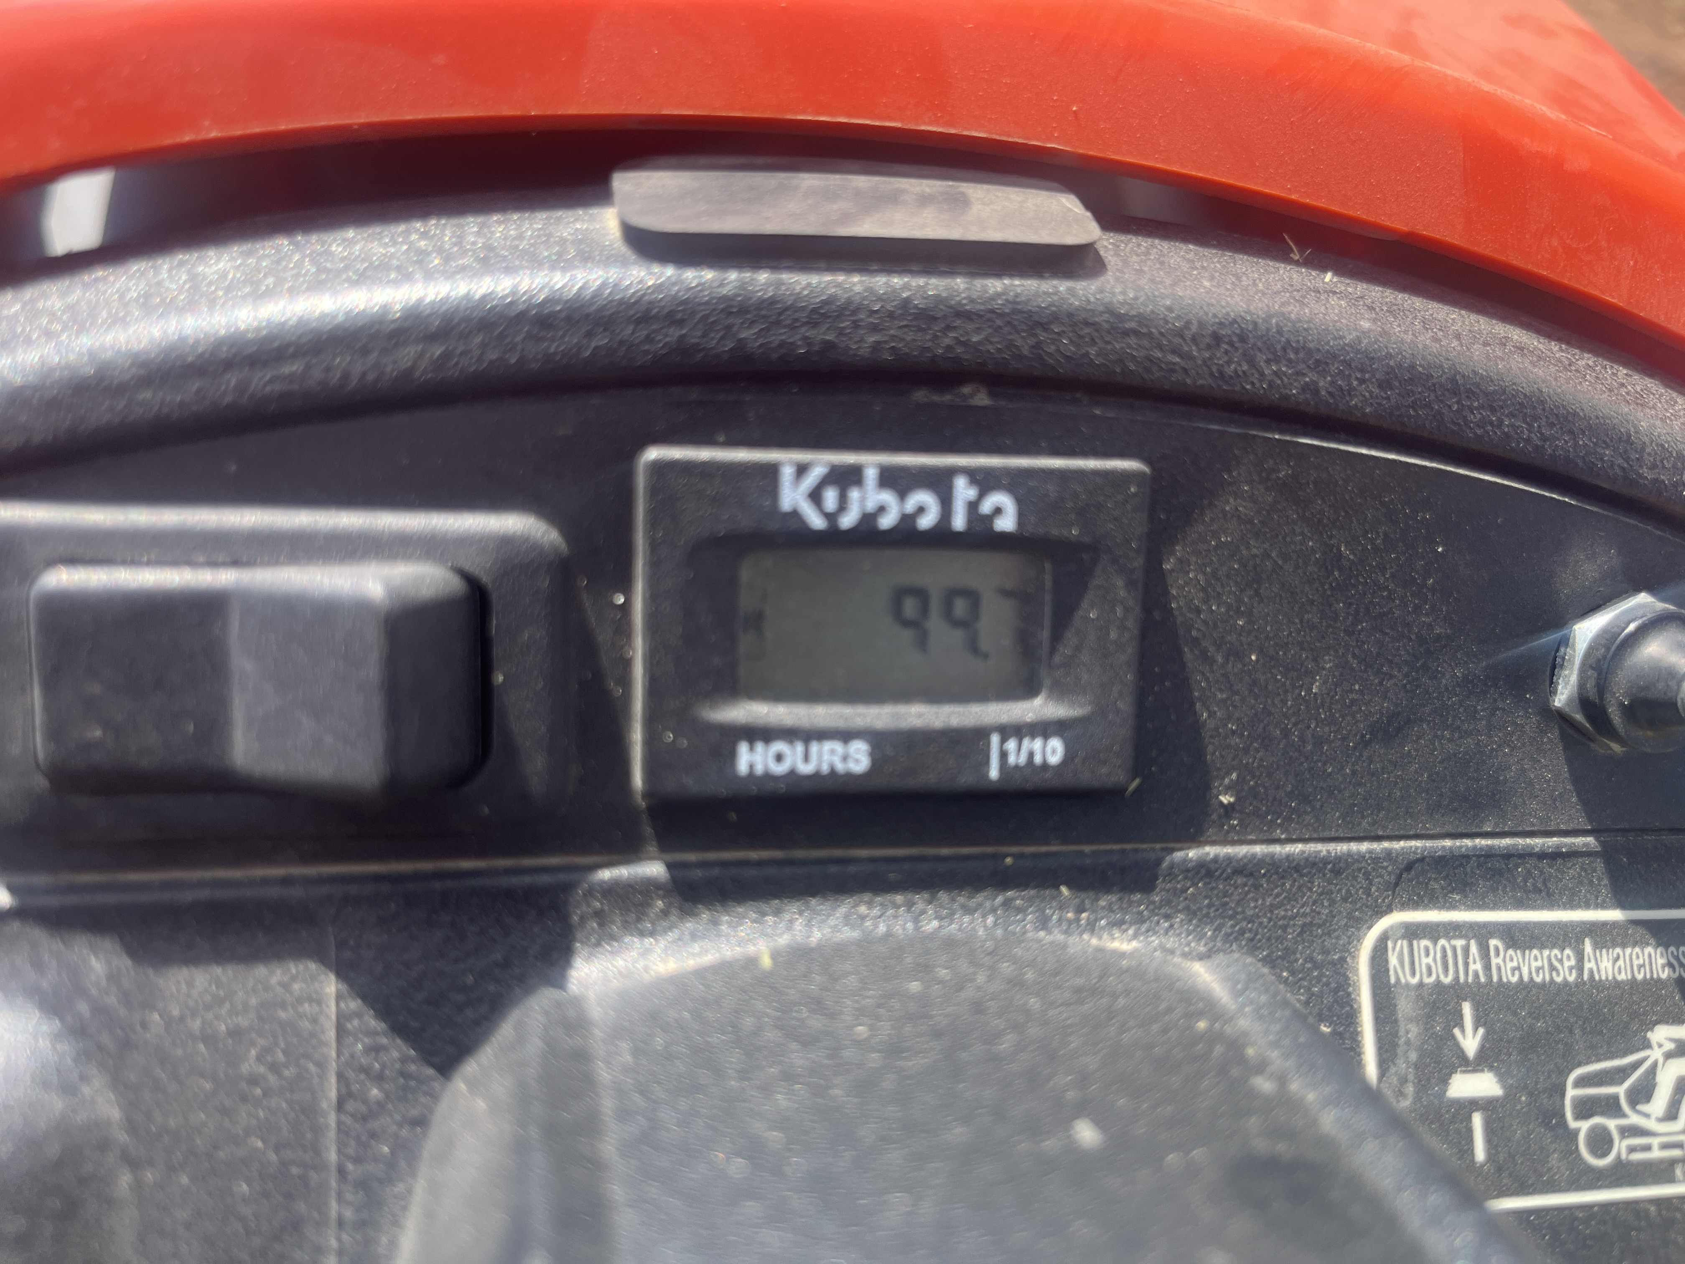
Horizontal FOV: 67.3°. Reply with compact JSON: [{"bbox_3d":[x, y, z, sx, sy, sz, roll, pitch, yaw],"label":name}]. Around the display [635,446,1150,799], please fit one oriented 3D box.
[{"bbox_3d":[0.004,-0.001,0.117,0.045,0.031,0.010,1,7,-7],"label":"display"}]

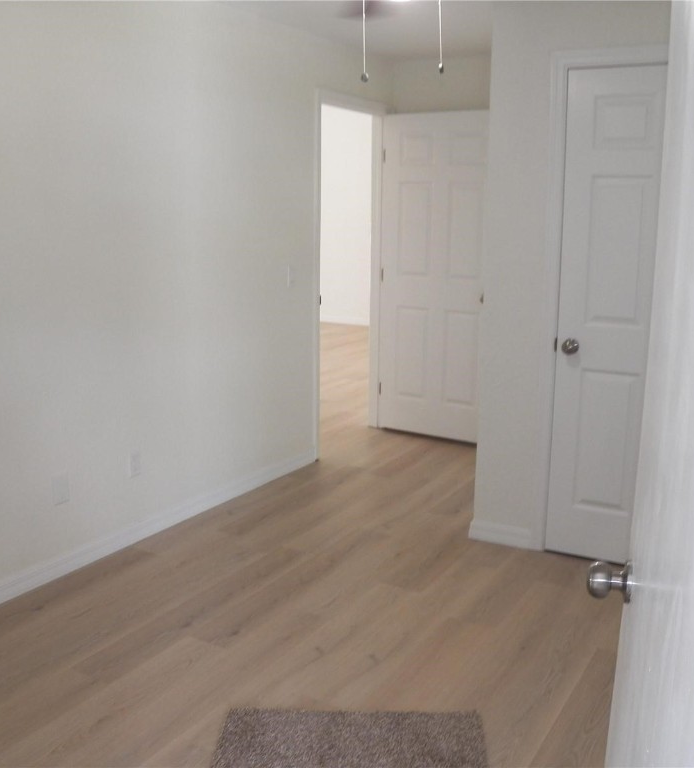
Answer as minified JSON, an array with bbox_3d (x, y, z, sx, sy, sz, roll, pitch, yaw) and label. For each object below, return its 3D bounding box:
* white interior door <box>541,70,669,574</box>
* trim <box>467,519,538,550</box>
[{"bbox_3d":[1.090,-0.241,3.391,0.457,2.025,0.036,6,13,25],"label":"white interior door"},{"bbox_3d":[0.701,0.677,3.749,0.302,0.087,0.015,6,13,25],"label":"trim"}]

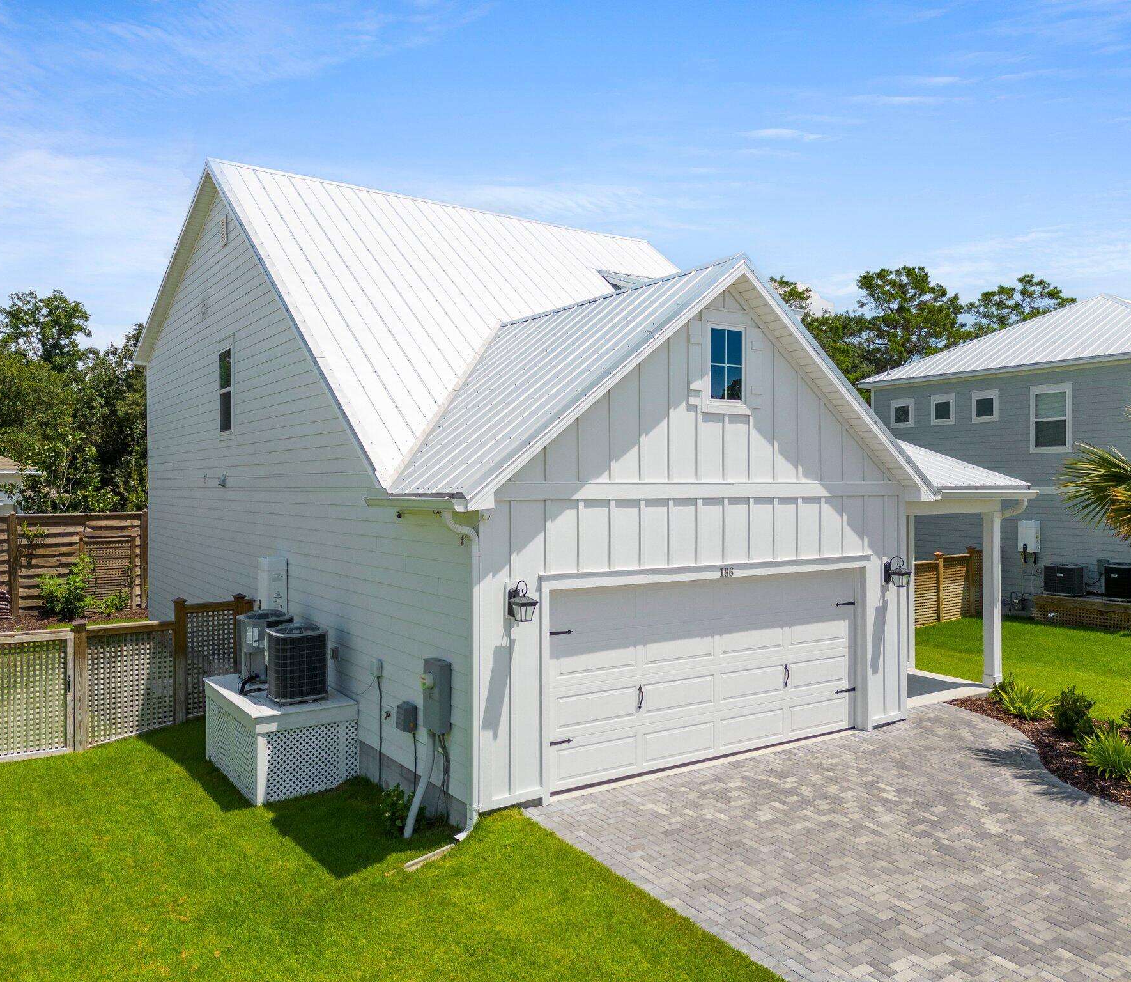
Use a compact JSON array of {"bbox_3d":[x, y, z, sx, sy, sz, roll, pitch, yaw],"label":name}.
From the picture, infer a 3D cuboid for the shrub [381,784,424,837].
[{"bbox_3d":[-1.707,3.272,9.500,0.420,0.440,0.440,0,0,-34],"label":"shrub"}]

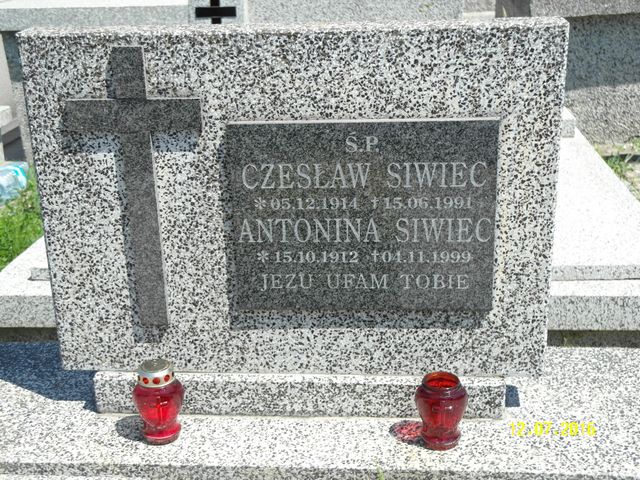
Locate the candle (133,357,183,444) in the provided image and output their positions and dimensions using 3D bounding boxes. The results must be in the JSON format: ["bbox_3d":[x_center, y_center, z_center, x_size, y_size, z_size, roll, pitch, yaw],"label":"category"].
[{"bbox_3d":[-0.253,0.255,1.431,0.080,0.125,0.080,0,20,5],"label":"candle"}]

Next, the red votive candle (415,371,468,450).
[{"bbox_3d":[0.185,0.262,1.385,0.080,0.104,0.080,0,20,5],"label":"red votive candle"}]

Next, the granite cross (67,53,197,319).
[{"bbox_3d":[-0.273,-0.073,1.403,0.205,0.446,0.020,0,20,5],"label":"granite cross"}]

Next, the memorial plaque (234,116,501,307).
[{"bbox_3d":[0.067,-0.034,1.389,0.400,0.299,0.020,0,20,5],"label":"memorial plaque"}]

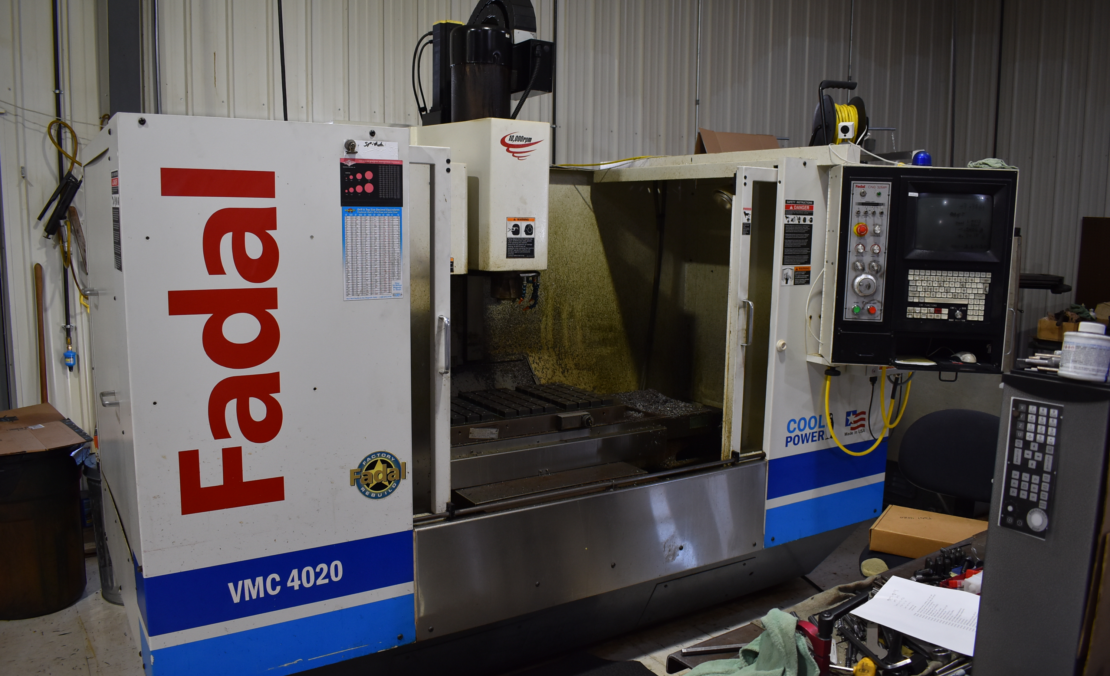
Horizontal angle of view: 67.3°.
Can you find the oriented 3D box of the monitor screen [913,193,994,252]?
[{"bbox_3d":[1.412,-0.409,2.883,0.265,0.200,0.030,2,8,9],"label":"monitor screen"}]

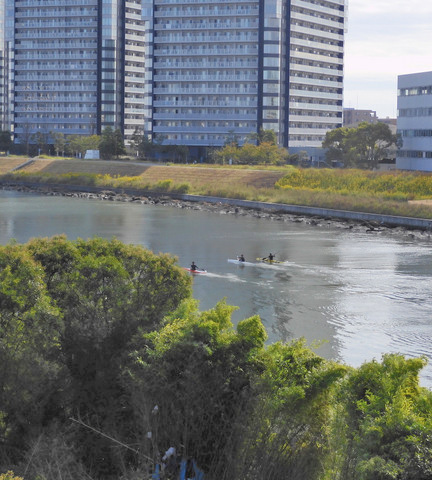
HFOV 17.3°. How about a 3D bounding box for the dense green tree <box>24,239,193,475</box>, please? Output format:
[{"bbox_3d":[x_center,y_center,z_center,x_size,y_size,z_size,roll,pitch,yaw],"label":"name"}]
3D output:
[{"bbox_3d":[-3.398,3.651,45.000,5.310,7.500,5.000,0,4,-4],"label":"dense green tree"}]

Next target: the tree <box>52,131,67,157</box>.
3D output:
[{"bbox_3d":[-40.455,-24.945,368.000,3.620,6.720,3.620,0,4,-6],"label":"tree"}]

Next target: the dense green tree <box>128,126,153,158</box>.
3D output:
[{"bbox_3d":[-17.661,-22.807,333.000,5.610,7.490,5.610,0,4,-3],"label":"dense green tree"}]

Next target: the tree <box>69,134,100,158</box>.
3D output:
[{"bbox_3d":[-32.515,-23.119,352.000,7.910,5.930,7.910,0,4,-5],"label":"tree"}]

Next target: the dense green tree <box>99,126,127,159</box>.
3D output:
[{"bbox_3d":[-24.501,-23.081,337.000,6.630,7.580,6.630,0,4,-4],"label":"dense green tree"}]

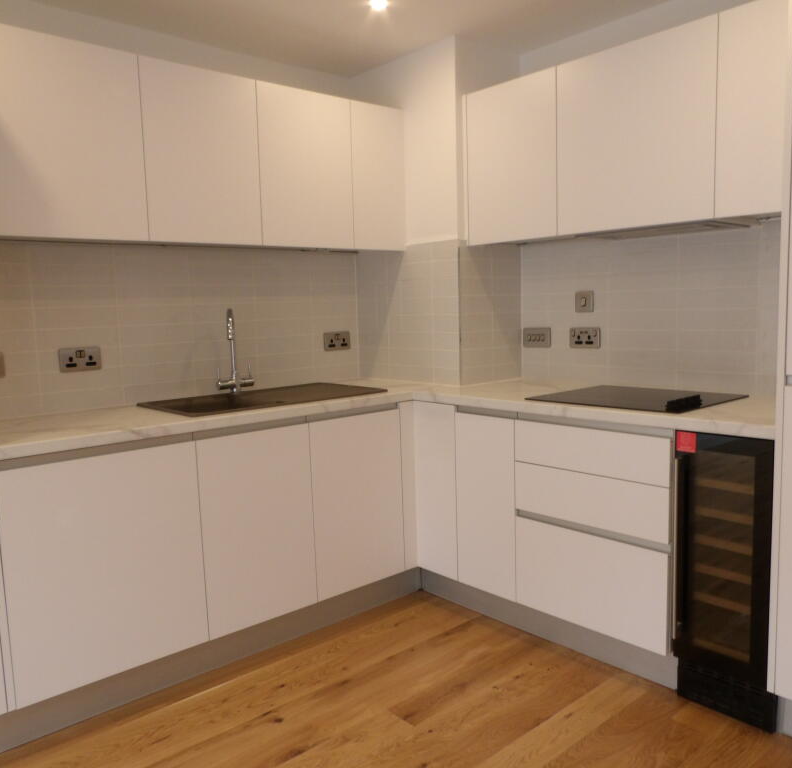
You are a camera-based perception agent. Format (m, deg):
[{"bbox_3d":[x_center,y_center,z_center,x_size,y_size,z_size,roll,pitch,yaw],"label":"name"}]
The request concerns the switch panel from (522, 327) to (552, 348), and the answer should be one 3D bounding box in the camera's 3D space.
[{"bbox_3d":[0.650,-0.212,3.278,0.012,0.087,0.150,-7,8,-41],"label":"switch panel"}]

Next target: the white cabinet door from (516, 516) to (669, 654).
[{"bbox_3d":[0.656,0.670,2.435,0.020,0.330,0.593,-7,8,-41],"label":"white cabinet door"}]

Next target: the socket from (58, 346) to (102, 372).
[{"bbox_3d":[-1.190,-0.093,2.688,0.149,0.087,0.012,-7,8,-41],"label":"socket"}]

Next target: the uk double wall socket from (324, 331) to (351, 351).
[{"bbox_3d":[-0.282,-0.205,3.431,0.148,0.087,0.010,-7,8,-41],"label":"uk double wall socket"}]

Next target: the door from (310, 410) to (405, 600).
[{"bbox_3d":[-0.148,0.469,2.832,0.449,0.690,0.020,-7,8,-41],"label":"door"}]

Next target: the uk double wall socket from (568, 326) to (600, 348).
[{"bbox_3d":[0.806,-0.195,3.034,0.010,0.087,0.148,-7,8,-41],"label":"uk double wall socket"}]

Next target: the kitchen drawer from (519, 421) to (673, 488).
[{"bbox_3d":[0.792,0.205,2.521,0.420,0.152,0.593,-7,8,-41],"label":"kitchen drawer"}]

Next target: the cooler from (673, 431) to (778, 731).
[{"bbox_3d":[1.143,0.550,2.238,0.570,0.863,0.295,-7,8,-41],"label":"cooler"}]

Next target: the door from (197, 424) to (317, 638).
[{"bbox_3d":[-0.486,0.511,2.538,0.447,0.690,0.020,-7,8,-41],"label":"door"}]

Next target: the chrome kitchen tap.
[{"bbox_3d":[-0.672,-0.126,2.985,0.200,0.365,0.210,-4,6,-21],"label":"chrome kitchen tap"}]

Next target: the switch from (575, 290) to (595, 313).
[{"bbox_3d":[0.800,-0.348,3.020,0.010,0.087,0.087,-7,8,-41],"label":"switch"}]

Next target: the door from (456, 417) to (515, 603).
[{"bbox_3d":[0.354,0.465,2.749,0.020,0.693,0.294,-7,8,-41],"label":"door"}]

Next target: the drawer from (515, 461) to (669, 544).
[{"bbox_3d":[0.797,0.371,2.538,0.420,0.175,0.593,-7,8,-41],"label":"drawer"}]

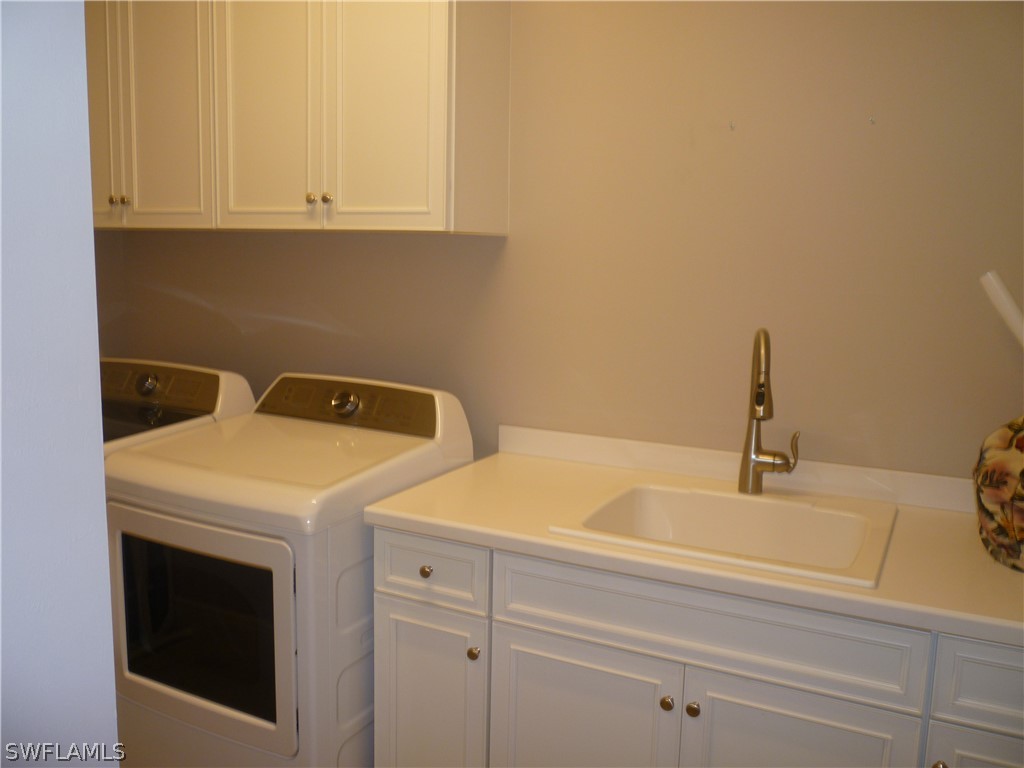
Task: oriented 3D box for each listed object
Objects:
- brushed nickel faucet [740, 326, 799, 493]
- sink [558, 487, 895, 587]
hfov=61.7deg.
[{"bbox_3d":[0.581,0.074,1.895,0.129,0.392,0.254,3,8,15],"label":"brushed nickel faucet"},{"bbox_3d":[0.474,0.405,1.864,0.609,0.260,0.576,5,9,27],"label":"sink"}]

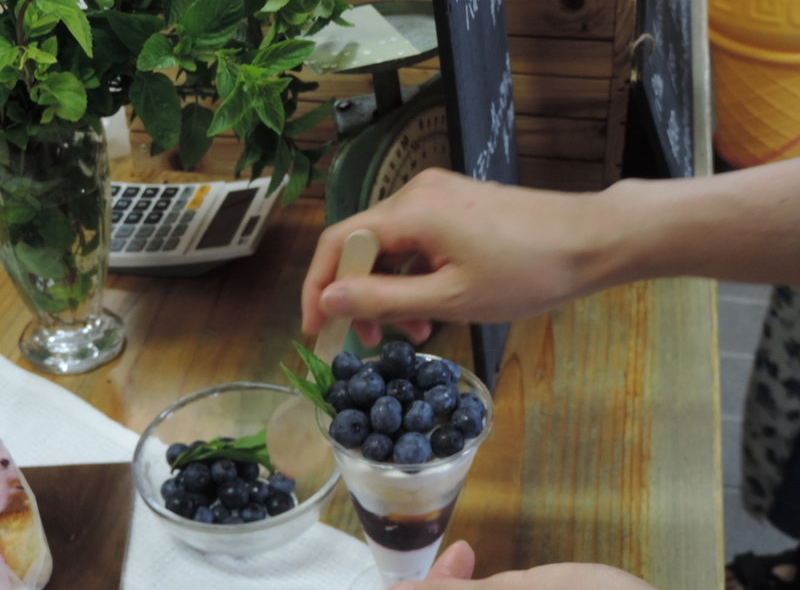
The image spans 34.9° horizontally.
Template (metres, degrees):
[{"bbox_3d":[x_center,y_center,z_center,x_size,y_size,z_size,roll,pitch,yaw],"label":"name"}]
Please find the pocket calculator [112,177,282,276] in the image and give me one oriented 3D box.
[{"bbox_3d":[-0.166,-0.057,0.929,0.147,0.028,0.101,3,37,11],"label":"pocket calculator"}]

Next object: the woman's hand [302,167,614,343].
[{"bbox_3d":[0.030,-0.019,0.660,0.158,0.078,0.088,-4,38,-7],"label":"woman's hand"}]

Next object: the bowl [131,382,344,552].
[{"bbox_3d":[-0.087,0.103,0.707,0.113,0.046,0.113,0,37,0],"label":"bowl"}]

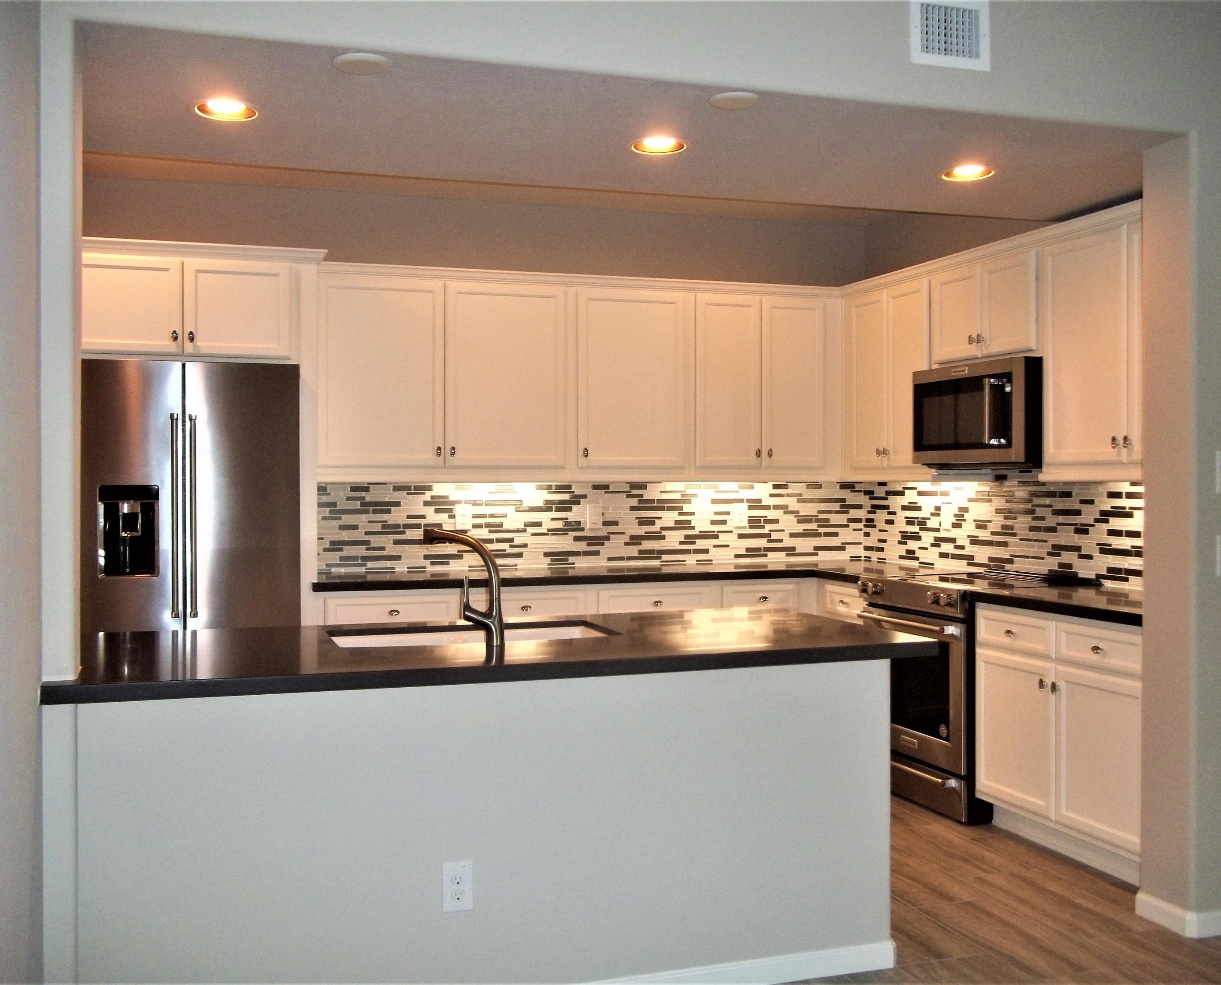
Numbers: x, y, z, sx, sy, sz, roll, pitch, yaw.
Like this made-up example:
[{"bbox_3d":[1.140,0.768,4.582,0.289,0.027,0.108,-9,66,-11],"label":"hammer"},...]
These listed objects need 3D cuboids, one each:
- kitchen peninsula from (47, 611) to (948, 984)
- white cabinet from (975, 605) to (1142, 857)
[{"bbox_3d":[-0.311,0.852,3.386,2.214,0.892,0.941,0,1,-19],"label":"kitchen peninsula"},{"bbox_3d":[1.880,0.831,4.415,0.619,0.792,0.942,0,1,-19],"label":"white cabinet"}]

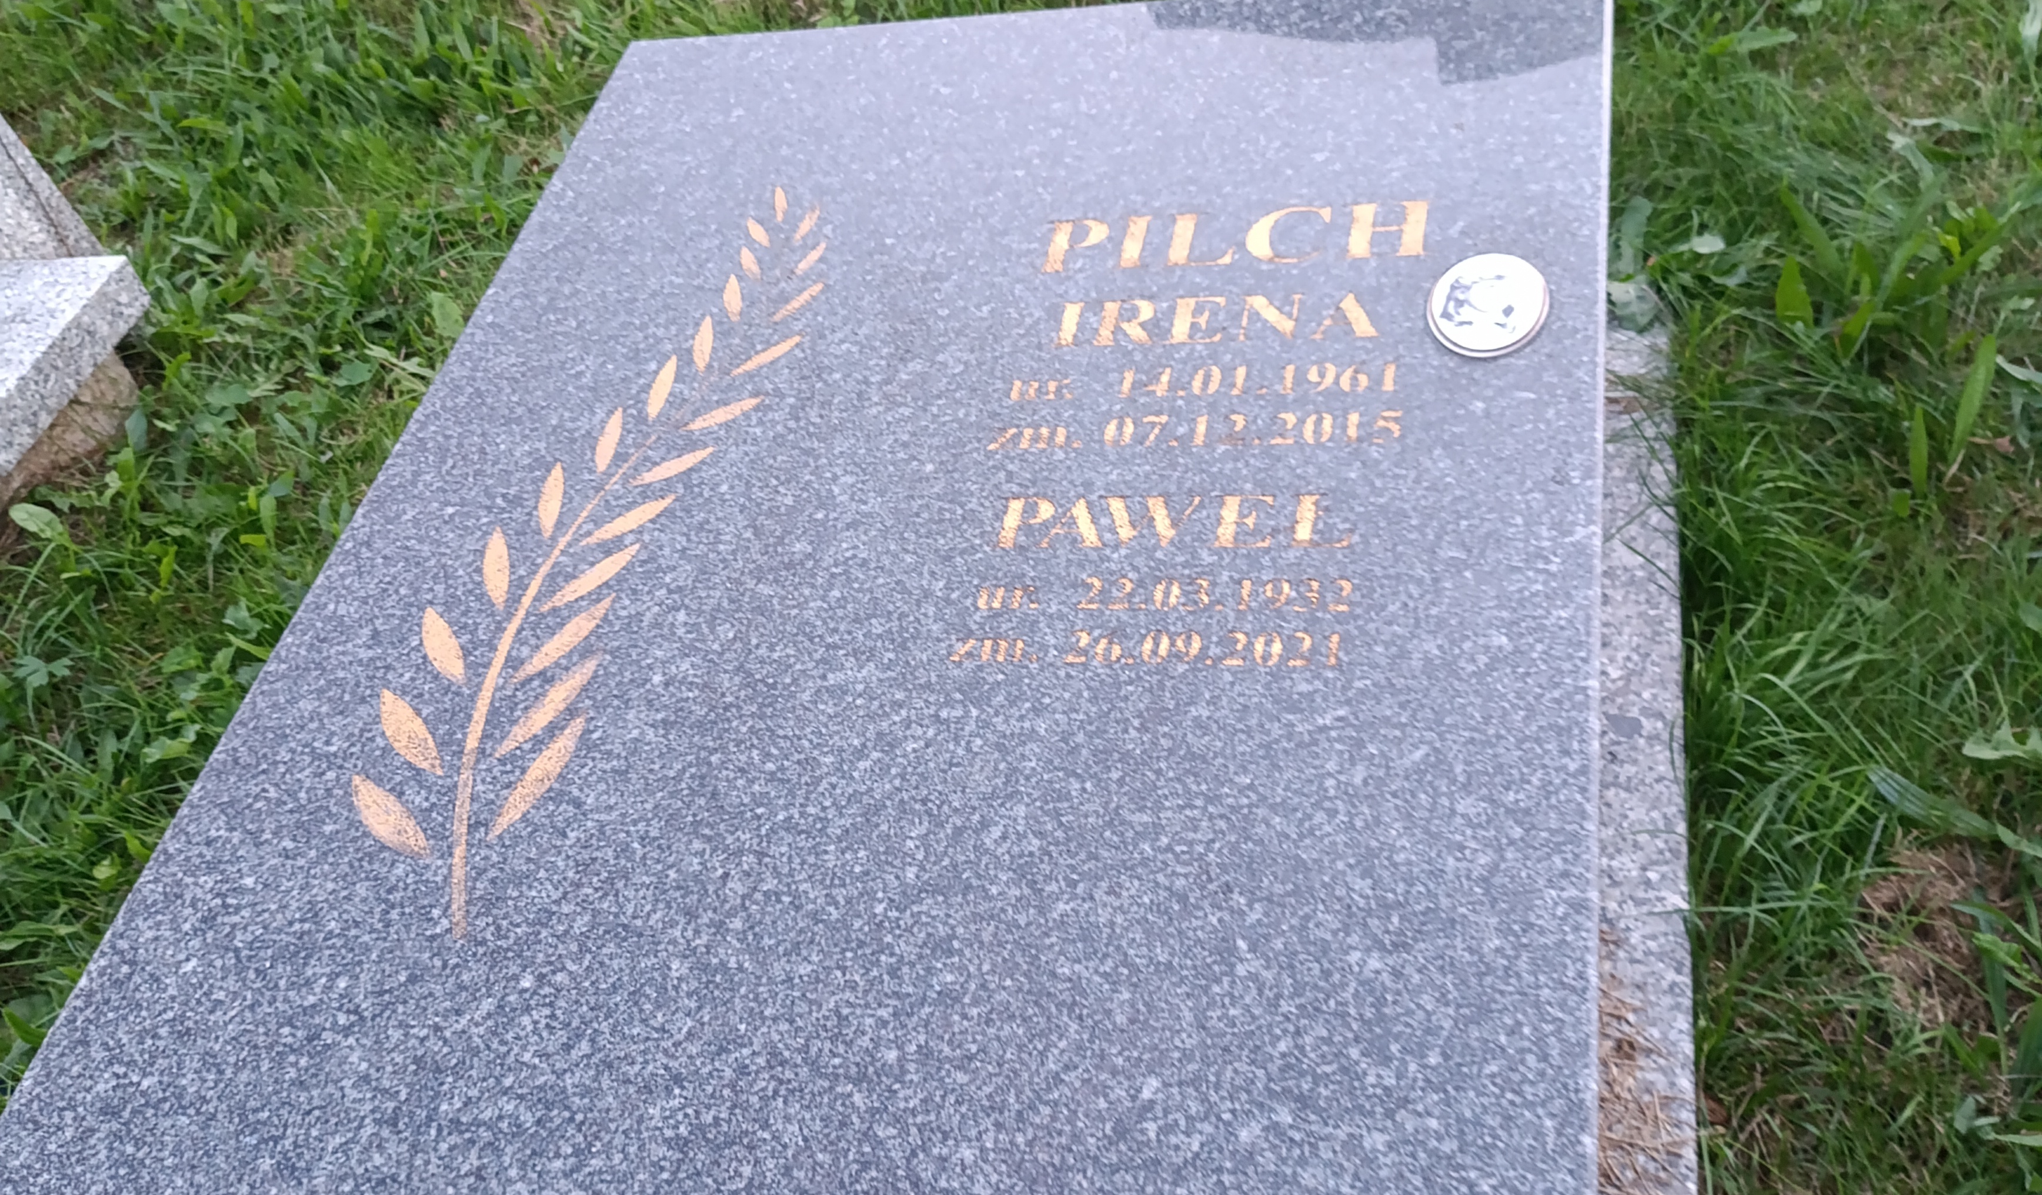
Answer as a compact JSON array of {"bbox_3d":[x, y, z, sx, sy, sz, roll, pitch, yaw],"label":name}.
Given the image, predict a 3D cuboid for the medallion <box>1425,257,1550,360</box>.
[{"bbox_3d":[0.347,-0.221,1.459,0.089,0.009,0.119,0,48,17],"label":"medallion"}]

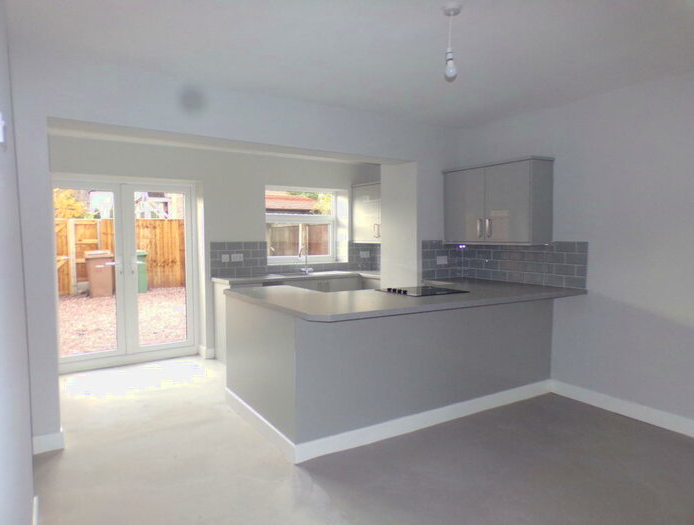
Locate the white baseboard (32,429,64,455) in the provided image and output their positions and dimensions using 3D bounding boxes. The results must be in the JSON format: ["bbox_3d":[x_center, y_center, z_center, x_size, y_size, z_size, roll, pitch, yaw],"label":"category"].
[{"bbox_3d":[-1.980,1.193,3.214,0.181,0.123,0.020,-2,4,-33],"label":"white baseboard"}]

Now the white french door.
[{"bbox_3d":[-2.426,0.120,5.292,1.578,2.016,0.070,-2,4,-33],"label":"white french door"}]

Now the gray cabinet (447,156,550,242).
[{"bbox_3d":[1.437,-0.564,4.748,0.310,0.783,1.090,-2,4,-33],"label":"gray cabinet"}]

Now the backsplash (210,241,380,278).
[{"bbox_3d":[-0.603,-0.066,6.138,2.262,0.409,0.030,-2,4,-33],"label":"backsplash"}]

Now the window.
[{"bbox_3d":[-0.635,-0.471,6.420,1.189,0.990,0.070,-2,4,-33],"label":"window"}]

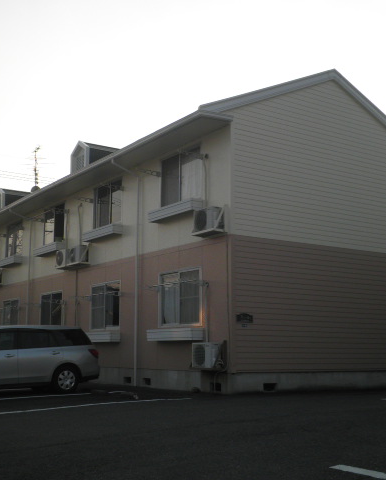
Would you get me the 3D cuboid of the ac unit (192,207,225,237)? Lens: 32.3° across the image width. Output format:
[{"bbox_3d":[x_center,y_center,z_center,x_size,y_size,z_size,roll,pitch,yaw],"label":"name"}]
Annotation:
[{"bbox_3d":[0.334,-0.377,14.194,0.320,0.550,0.790,6,-11,-33],"label":"ac unit"}]

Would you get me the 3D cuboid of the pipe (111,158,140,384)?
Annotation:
[{"bbox_3d":[-1.770,0.770,16.938,0.850,5.780,0.100,6,-11,-33],"label":"pipe"}]

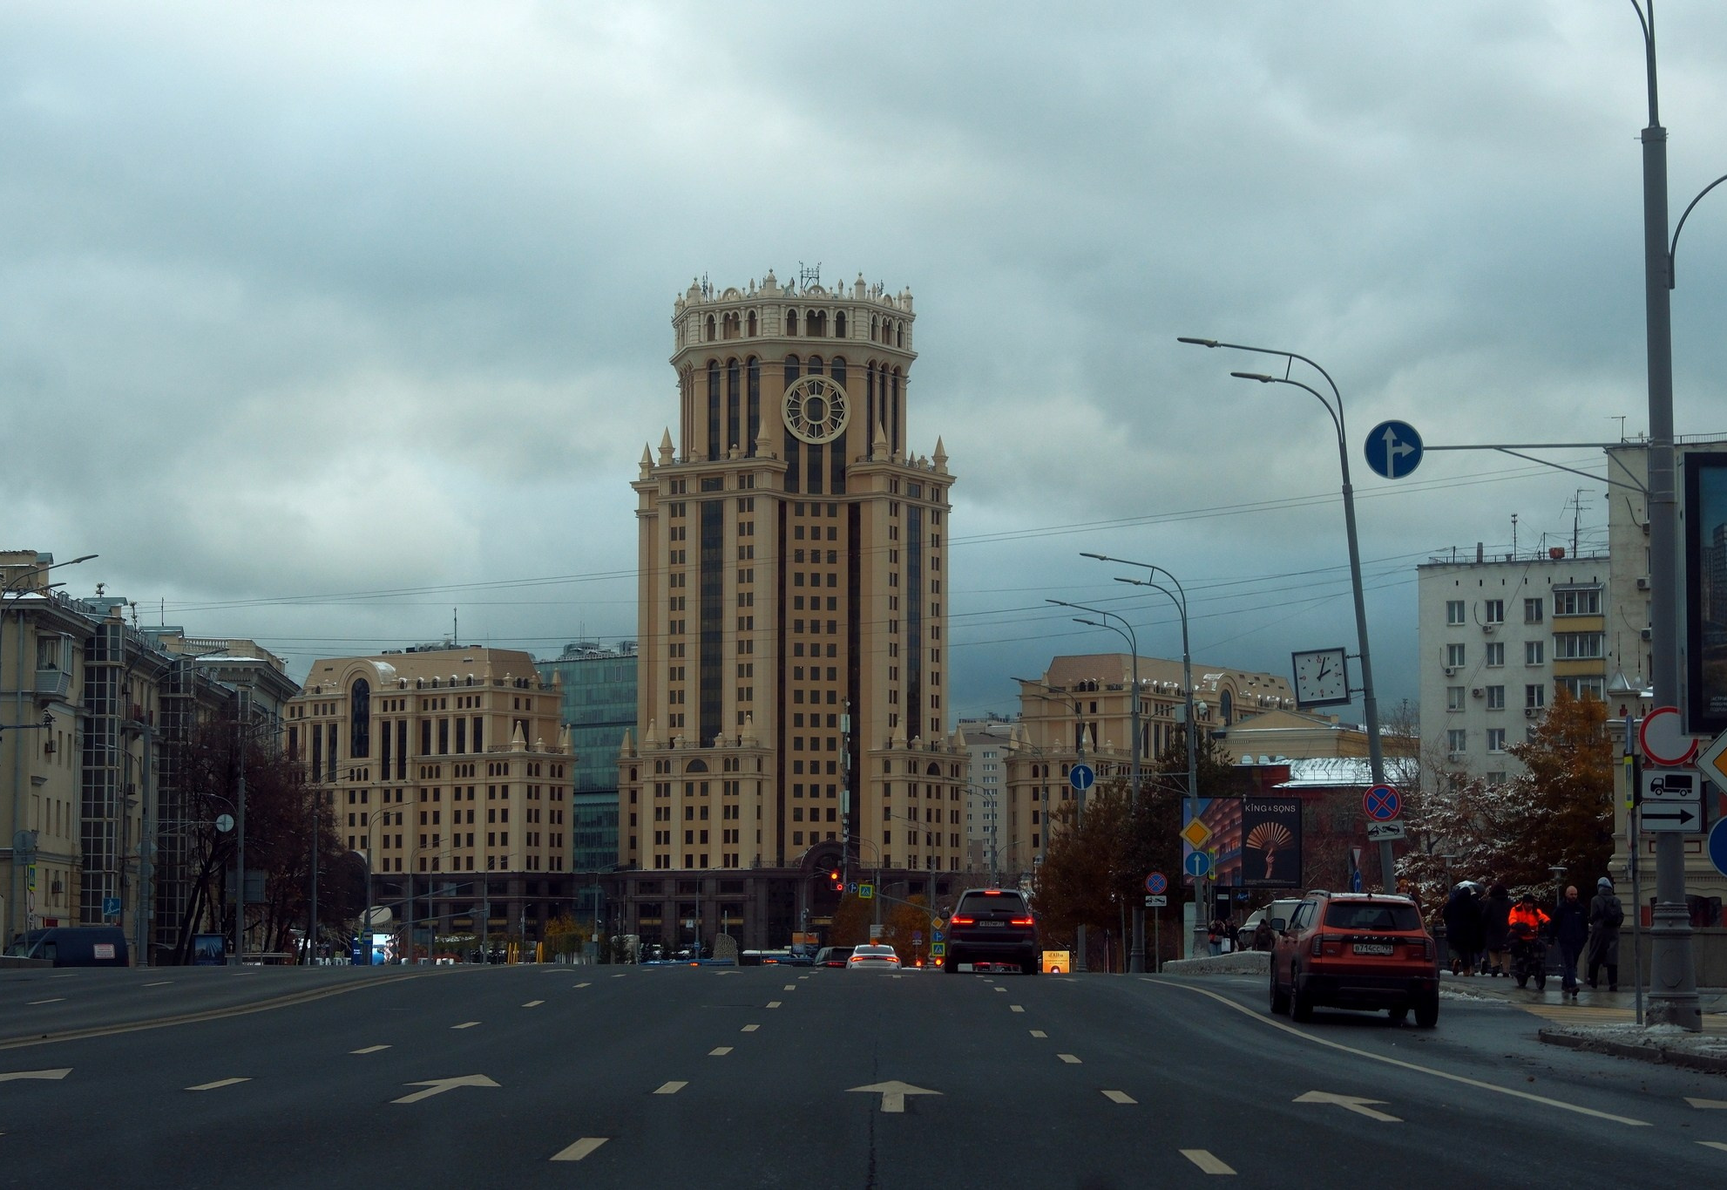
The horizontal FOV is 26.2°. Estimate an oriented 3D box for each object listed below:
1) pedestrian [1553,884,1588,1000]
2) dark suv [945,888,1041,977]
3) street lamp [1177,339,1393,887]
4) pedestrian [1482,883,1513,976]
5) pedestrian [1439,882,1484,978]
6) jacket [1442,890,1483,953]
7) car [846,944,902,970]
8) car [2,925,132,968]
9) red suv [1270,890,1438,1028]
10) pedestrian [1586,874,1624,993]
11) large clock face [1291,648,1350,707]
[{"bbox_3d":[10.933,5.372,57.500,0.550,1.760,0.420,1,-5,-6],"label":"pedestrian"},{"bbox_3d":[2.757,7.330,81.364,2.000,1.800,5.000,0,-5,1],"label":"dark suv"},{"bbox_3d":[7.973,1.135,69.377,3.050,12.300,0.500,-7,-3,3],"label":"street lamp"},{"bbox_3d":[12.214,6.465,71.500,0.620,1.770,0.480,-1,-5,8],"label":"pedestrian"},{"bbox_3d":[11.597,6.537,72.000,0.720,1.730,0.600,-1,-5,8],"label":"pedestrian"},{"bbox_3d":[11.611,6.307,72.000,0.720,1.180,0.500,-1,-5,8],"label":"jacket"},{"bbox_3d":[0.363,12.911,129.421,1.860,1.450,4.800,0,-6,0],"label":"car"},{"bbox_3d":[-32.907,14.840,151.157,5.700,2.550,2.050,5,-6,-44],"label":"car"},{"bbox_3d":[6.659,4.936,50.812,1.860,1.750,4.550,2,-5,1],"label":"red suv"},{"bbox_3d":[11.982,5.470,60.000,0.580,1.830,0.500,1,-5,-10],"label":"pedestrian"},{"bbox_3d":[8.500,1.527,69.000,0.980,0.980,0.280,-7,-2,15],"label":"large clock face"}]

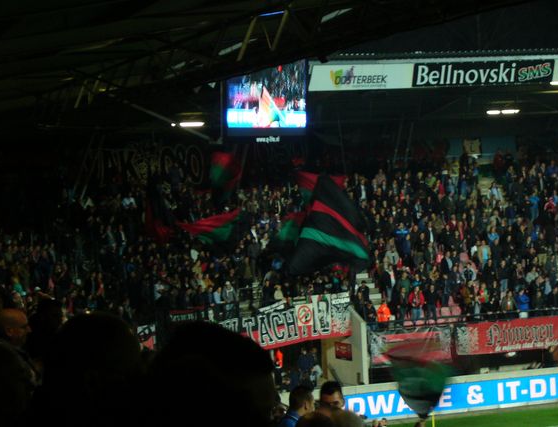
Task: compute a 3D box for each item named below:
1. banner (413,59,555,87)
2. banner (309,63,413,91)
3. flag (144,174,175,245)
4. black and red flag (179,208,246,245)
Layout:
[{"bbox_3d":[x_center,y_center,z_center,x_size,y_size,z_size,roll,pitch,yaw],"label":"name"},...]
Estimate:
[{"bbox_3d":[8.329,-5.669,70.017,6.320,0.980,0.150,-3,1,-20],"label":"banner"},{"bbox_3d":[3.306,-5.372,68.187,4.340,1.000,0.150,-3,1,-20],"label":"banner"},{"bbox_3d":[-4.840,-0.162,70.000,1.180,2.750,0.450,-3,1,-9],"label":"flag"},{"bbox_3d":[-2.775,0.587,70.000,2.670,1.530,0.450,-3,1,-9],"label":"black and red flag"}]

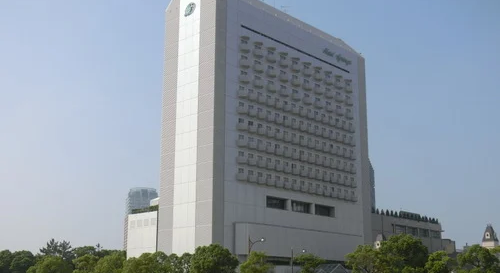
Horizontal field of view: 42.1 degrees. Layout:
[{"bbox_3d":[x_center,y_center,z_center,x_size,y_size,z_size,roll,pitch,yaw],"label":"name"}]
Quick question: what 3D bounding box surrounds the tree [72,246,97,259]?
[{"bbox_3d":[-35.325,29.494,138.973,5.780,12.027,5.780,3,-14,-14],"label":"tree"}]

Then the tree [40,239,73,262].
[{"bbox_3d":[-42.096,29.554,143.077,8.155,13.862,8.155,4,-14,-16],"label":"tree"}]

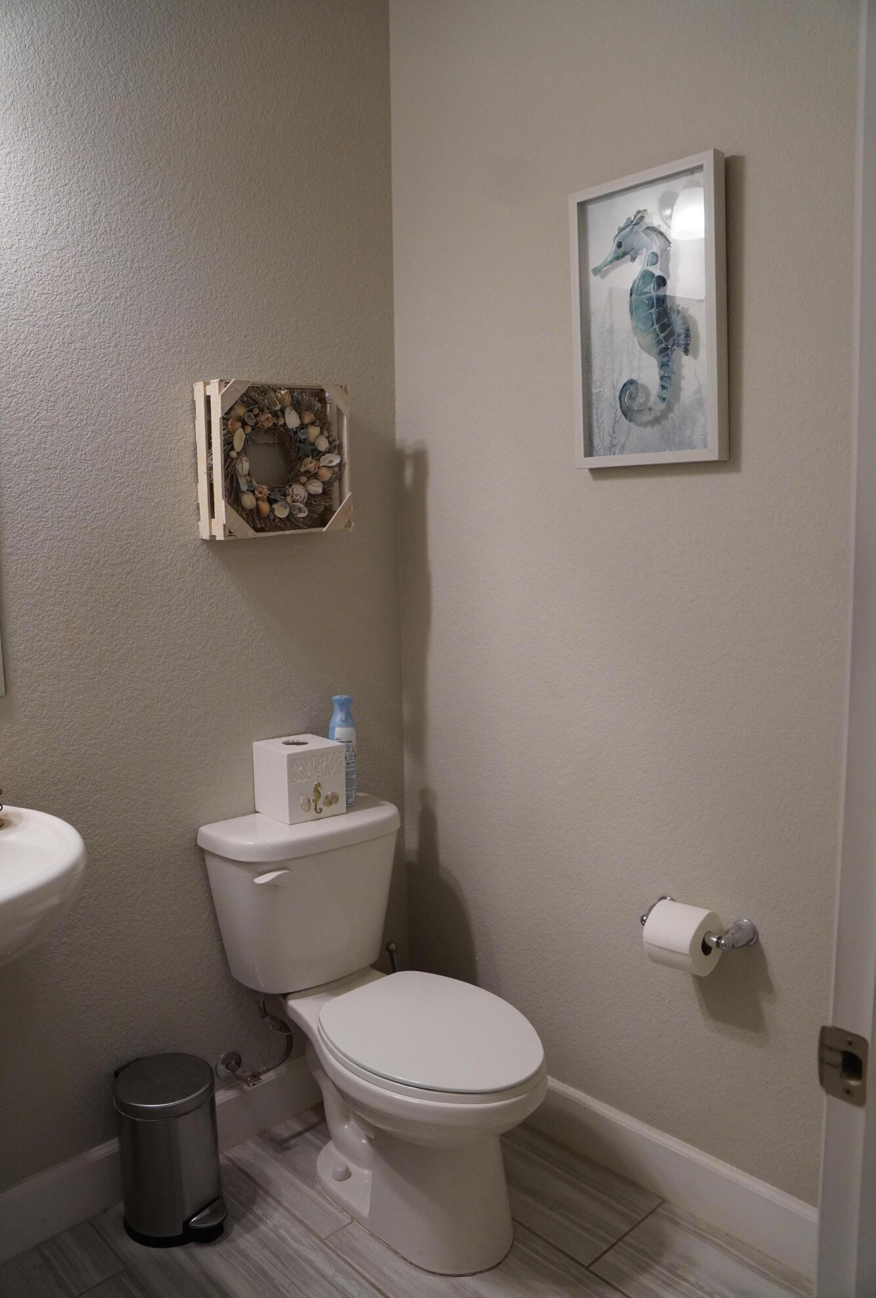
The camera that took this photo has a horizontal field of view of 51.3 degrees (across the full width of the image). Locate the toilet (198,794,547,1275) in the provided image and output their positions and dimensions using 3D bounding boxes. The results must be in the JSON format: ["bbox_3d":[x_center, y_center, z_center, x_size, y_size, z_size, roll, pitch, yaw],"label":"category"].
[{"bbox_3d":[-0.103,0.743,1.793,0.420,0.761,0.716,-7,9,-44],"label":"toilet"}]

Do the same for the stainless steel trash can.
[{"bbox_3d":[-0.518,0.973,1.776,0.255,0.292,0.192,4,8,36],"label":"stainless steel trash can"}]

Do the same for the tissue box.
[{"bbox_3d":[-0.294,0.276,1.950,0.142,0.150,0.140,-7,9,-40],"label":"tissue box"}]

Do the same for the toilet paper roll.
[{"bbox_3d":[0.447,0.524,1.658,0.120,0.120,0.096,-7,9,-44],"label":"toilet paper roll"}]

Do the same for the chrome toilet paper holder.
[{"bbox_3d":[0.468,0.510,1.681,0.086,0.050,0.224,-7,9,-44],"label":"chrome toilet paper holder"}]

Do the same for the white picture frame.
[{"bbox_3d":[0.383,-0.589,1.641,0.037,0.514,0.301,-10,11,-44],"label":"white picture frame"}]

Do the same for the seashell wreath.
[{"bbox_3d":[-0.331,-0.396,1.911,0.292,0.292,0.065,-7,9,-44],"label":"seashell wreath"}]

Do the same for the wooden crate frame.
[{"bbox_3d":[-0.339,-0.394,1.914,0.318,0.308,0.095,-7,9,-44],"label":"wooden crate frame"}]

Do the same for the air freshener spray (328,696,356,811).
[{"bbox_3d":[-0.210,0.225,1.994,0.058,0.239,0.058,-2,7,-6],"label":"air freshener spray"}]

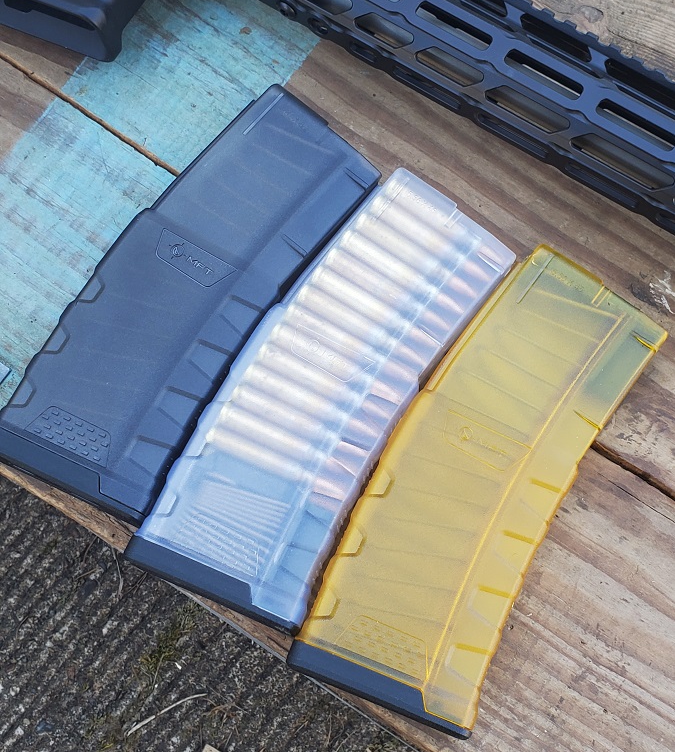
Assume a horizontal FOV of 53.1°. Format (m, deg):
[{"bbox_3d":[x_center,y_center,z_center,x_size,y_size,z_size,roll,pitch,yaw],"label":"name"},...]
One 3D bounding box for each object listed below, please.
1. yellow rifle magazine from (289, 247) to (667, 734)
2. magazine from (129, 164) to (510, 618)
[{"bbox_3d":[0.055,0.040,0.264,0.076,0.025,0.189,29,81,6],"label":"yellow rifle magazine"},{"bbox_3d":[-0.004,0.006,0.271,0.076,0.025,0.188,31,81,7],"label":"magazine"}]

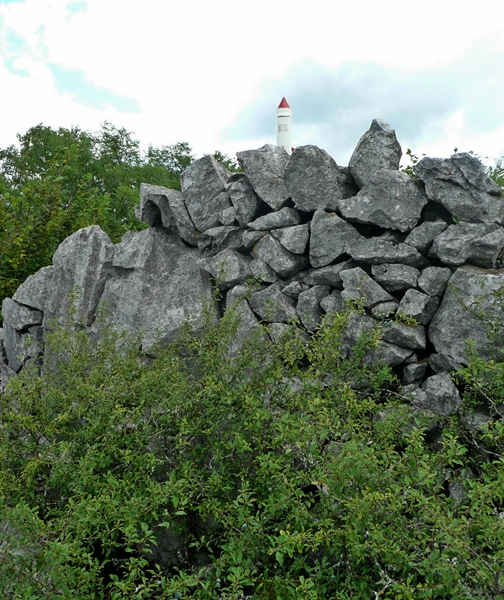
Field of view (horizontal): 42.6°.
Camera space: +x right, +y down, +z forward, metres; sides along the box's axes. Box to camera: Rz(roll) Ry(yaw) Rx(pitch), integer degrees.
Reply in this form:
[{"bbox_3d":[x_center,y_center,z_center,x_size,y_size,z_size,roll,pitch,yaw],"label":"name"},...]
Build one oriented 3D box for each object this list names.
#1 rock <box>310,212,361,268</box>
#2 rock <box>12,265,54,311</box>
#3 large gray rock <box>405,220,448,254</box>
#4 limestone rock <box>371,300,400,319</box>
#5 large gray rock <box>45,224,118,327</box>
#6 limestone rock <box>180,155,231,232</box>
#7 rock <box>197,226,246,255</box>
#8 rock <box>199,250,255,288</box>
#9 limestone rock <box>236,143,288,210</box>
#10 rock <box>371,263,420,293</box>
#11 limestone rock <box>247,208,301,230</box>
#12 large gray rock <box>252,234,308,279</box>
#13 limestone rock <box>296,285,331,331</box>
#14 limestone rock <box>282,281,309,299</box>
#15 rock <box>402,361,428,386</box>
[{"bbox_3d":[0.632,-0.458,4.900,0.391,0.420,0.360,0,-2,0],"label":"rock"},{"bbox_3d":[-1.621,-0.093,4.800,0.306,0.336,0.320,0,2,0],"label":"rock"},{"bbox_3d":[1.301,-0.466,4.825,0.323,0.250,0.250,0,-2,0],"label":"large gray rock"},{"bbox_3d":[0.891,0.064,4.350,0.188,0.121,0.160,0,-3,0],"label":"limestone rock"},{"bbox_3d":[-1.275,-0.138,4.810,0.510,0.808,0.420,0,-2,0],"label":"large gray rock"},{"bbox_3d":[-0.349,-0.798,4.850,0.368,0.574,0.360,0,2,0],"label":"limestone rock"},{"bbox_3d":[-0.212,-0.414,4.500,0.348,0.195,0.250,0,-3,0],"label":"rock"},{"bbox_3d":[-0.188,-0.233,4.870,0.396,0.281,0.340,0,-2,0],"label":"rock"},{"bbox_3d":[0.082,-0.871,4.600,0.384,0.469,0.330,0,-3,0],"label":"limestone rock"},{"bbox_3d":[1.042,-0.163,4.700,0.358,0.215,0.270,0,2,0],"label":"rock"},{"bbox_3d":[0.160,-0.600,4.825,0.396,0.161,0.250,0,-2,0],"label":"limestone rock"},{"bbox_3d":[0.215,-0.329,4.890,0.405,0.318,0.340,0,-2,0],"label":"large gray rock"},{"bbox_3d":[0.413,0.050,4.350,0.229,0.309,0.210,0,-3,0],"label":"limestone rock"},{"bbox_3d":[0.296,-0.071,4.400,0.177,0.122,0.140,0,-3,0],"label":"limestone rock"},{"bbox_3d":[1.160,0.514,4.590,0.177,0.164,0.180,0,-2,0],"label":"rock"}]

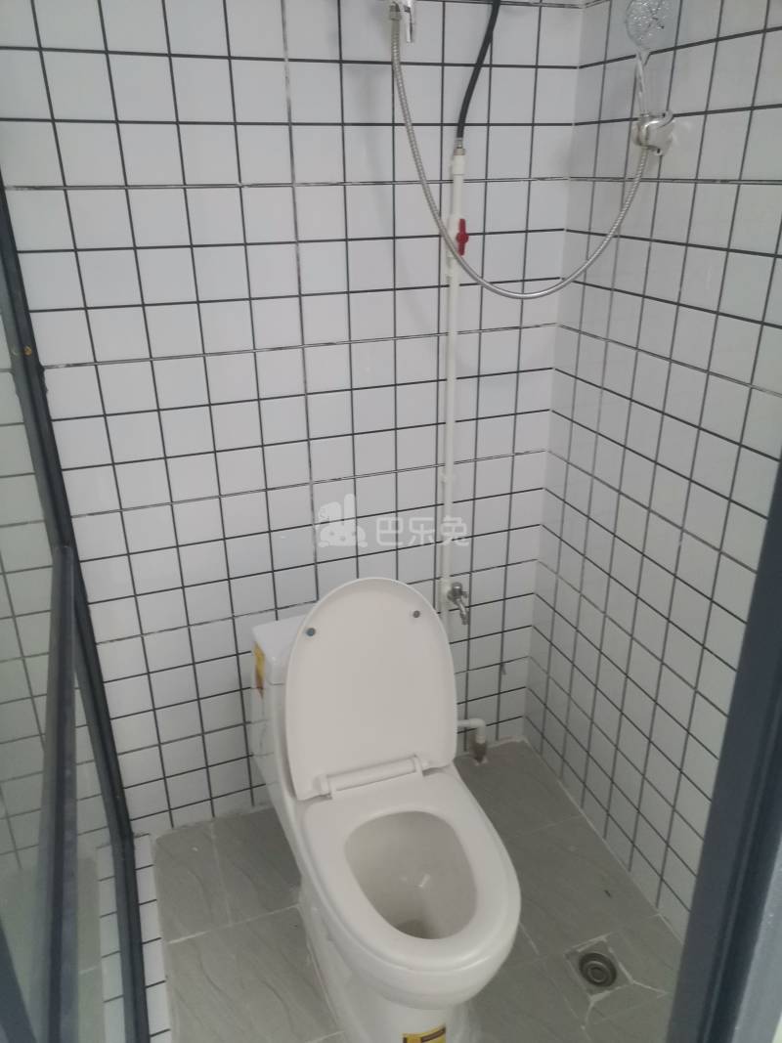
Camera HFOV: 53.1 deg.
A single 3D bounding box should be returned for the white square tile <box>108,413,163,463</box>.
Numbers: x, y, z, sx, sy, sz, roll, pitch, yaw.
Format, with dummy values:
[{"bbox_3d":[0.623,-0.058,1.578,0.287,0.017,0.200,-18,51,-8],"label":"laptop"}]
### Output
[{"bbox_3d":[-0.508,-0.169,1.553,0.097,0.097,0.010,-9,26,-18],"label":"white square tile"}]

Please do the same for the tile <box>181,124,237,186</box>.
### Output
[{"bbox_3d":[-0.326,-0.657,1.406,0.097,0.097,0.010,-9,26,-18],"label":"tile"}]

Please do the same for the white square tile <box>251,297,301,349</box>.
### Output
[{"bbox_3d":[-0.226,-0.394,1.556,0.097,0.097,0.010,-9,26,-18],"label":"white square tile"}]

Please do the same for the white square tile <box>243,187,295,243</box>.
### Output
[{"bbox_3d":[-0.228,-0.578,1.473,0.098,0.098,0.010,-9,26,-18],"label":"white square tile"}]

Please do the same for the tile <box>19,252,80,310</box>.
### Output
[{"bbox_3d":[-0.606,-0.428,1.395,0.097,0.097,0.010,-9,26,-18],"label":"tile"}]

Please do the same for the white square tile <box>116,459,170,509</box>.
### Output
[{"bbox_3d":[-0.503,-0.076,1.587,0.096,0.096,0.010,-9,26,-18],"label":"white square tile"}]

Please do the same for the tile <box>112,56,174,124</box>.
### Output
[{"bbox_3d":[-0.421,-0.734,1.332,0.097,0.097,0.010,-9,26,-18],"label":"tile"}]

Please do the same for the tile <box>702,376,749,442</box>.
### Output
[{"bbox_3d":[0.571,-0.192,1.330,0.010,0.098,0.098,-9,26,-18],"label":"tile"}]

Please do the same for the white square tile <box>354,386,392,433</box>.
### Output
[{"bbox_3d":[-0.037,-0.244,1.703,0.097,0.097,0.010,-9,26,-18],"label":"white square tile"}]

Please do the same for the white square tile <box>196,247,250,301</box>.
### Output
[{"bbox_3d":[-0.323,-0.474,1.491,0.097,0.097,0.010,-9,26,-18],"label":"white square tile"}]

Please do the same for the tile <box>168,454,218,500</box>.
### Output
[{"bbox_3d":[-0.411,-0.092,1.625,0.097,0.097,0.010,-9,26,-18],"label":"tile"}]

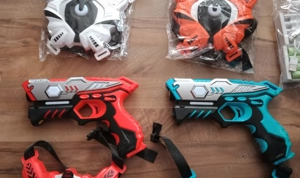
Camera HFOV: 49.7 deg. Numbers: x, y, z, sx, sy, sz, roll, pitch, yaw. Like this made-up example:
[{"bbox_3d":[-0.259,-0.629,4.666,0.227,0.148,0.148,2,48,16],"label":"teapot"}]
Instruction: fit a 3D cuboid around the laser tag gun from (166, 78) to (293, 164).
[{"bbox_3d":[0.139,0.053,0.583,0.226,0.045,0.153,0,74,1],"label":"laser tag gun"}]

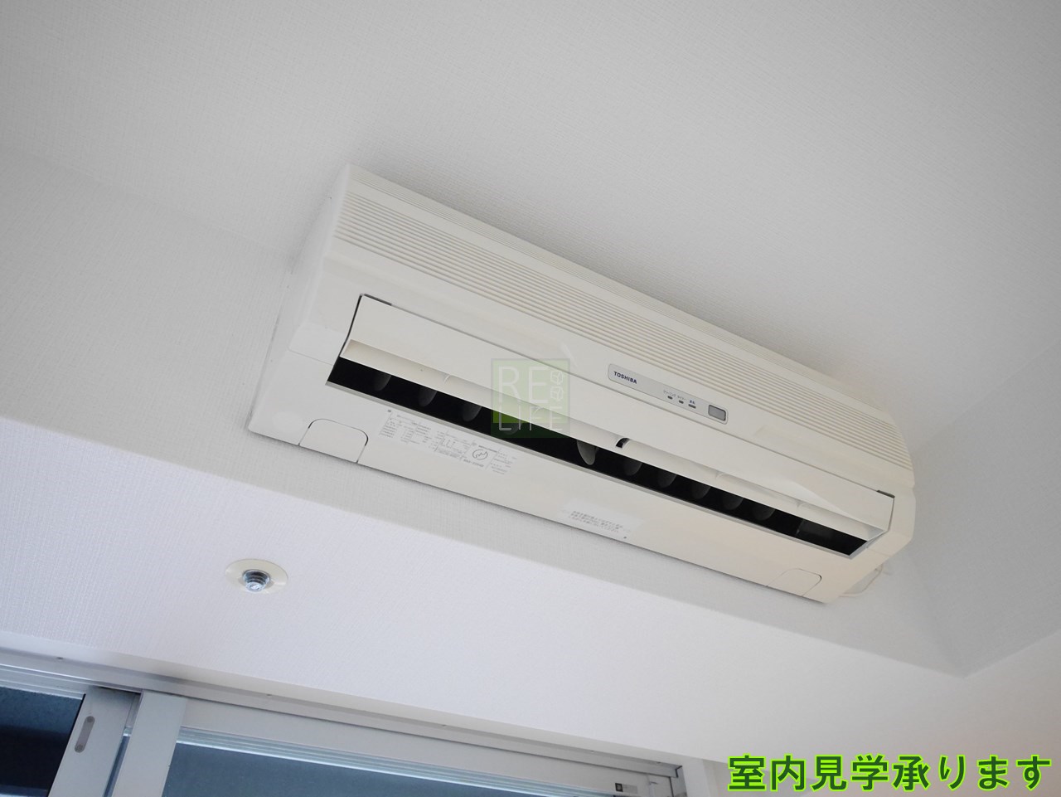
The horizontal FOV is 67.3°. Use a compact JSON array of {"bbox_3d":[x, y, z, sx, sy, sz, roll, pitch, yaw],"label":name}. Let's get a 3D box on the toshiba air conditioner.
[{"bbox_3d":[0.110,0.002,0.975,0.790,0.255,0.203,20,-50,-22],"label":"toshiba air conditioner"}]

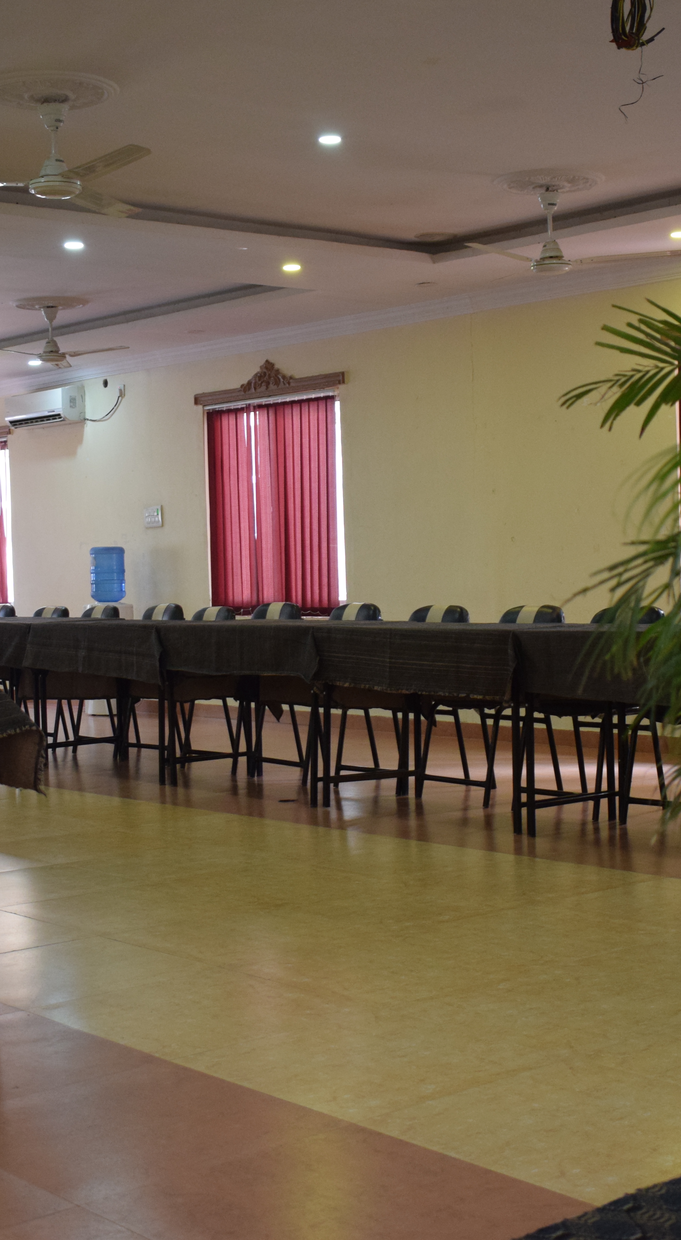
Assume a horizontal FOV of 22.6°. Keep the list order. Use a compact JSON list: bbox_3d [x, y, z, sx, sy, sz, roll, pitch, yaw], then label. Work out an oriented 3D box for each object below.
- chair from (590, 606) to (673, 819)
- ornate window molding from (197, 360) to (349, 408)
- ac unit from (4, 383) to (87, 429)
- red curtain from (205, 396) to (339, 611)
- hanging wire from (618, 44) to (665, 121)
[{"bbox_3d":[1.094,0.379,7.304,0.550,0.870,0.460,-3,2,-42],"label":"chair"},{"bbox_3d":[-0.509,-1.622,11.511,0.075,0.243,1.590,-3,3,-41],"label":"ornate window molding"},{"bbox_3d":[-2.346,-1.685,13.508,0.222,0.293,0.868,-3,3,-41],"label":"ac unit"},{"bbox_3d":[-0.472,-0.761,11.589,0.090,1.421,1.367,-3,3,-41],"label":"red curtain"},{"bbox_3d":[0.711,-1.305,4.095,0.115,0.180,0.090,-1,2,0],"label":"hanging wire"}]

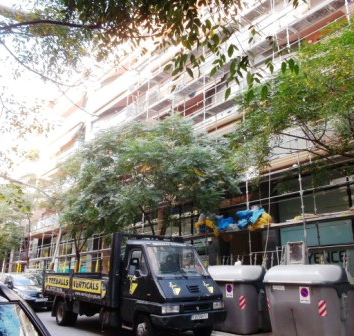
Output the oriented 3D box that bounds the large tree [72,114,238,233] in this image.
[{"bbox_3d":[-0.736,1.474,12.770,5.800,7.000,5.600,1,-18,0],"label":"large tree"}]

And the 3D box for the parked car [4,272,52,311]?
[{"bbox_3d":[-6.652,5.512,16.324,1.760,1.470,4.200,14,-21,-35],"label":"parked car"}]

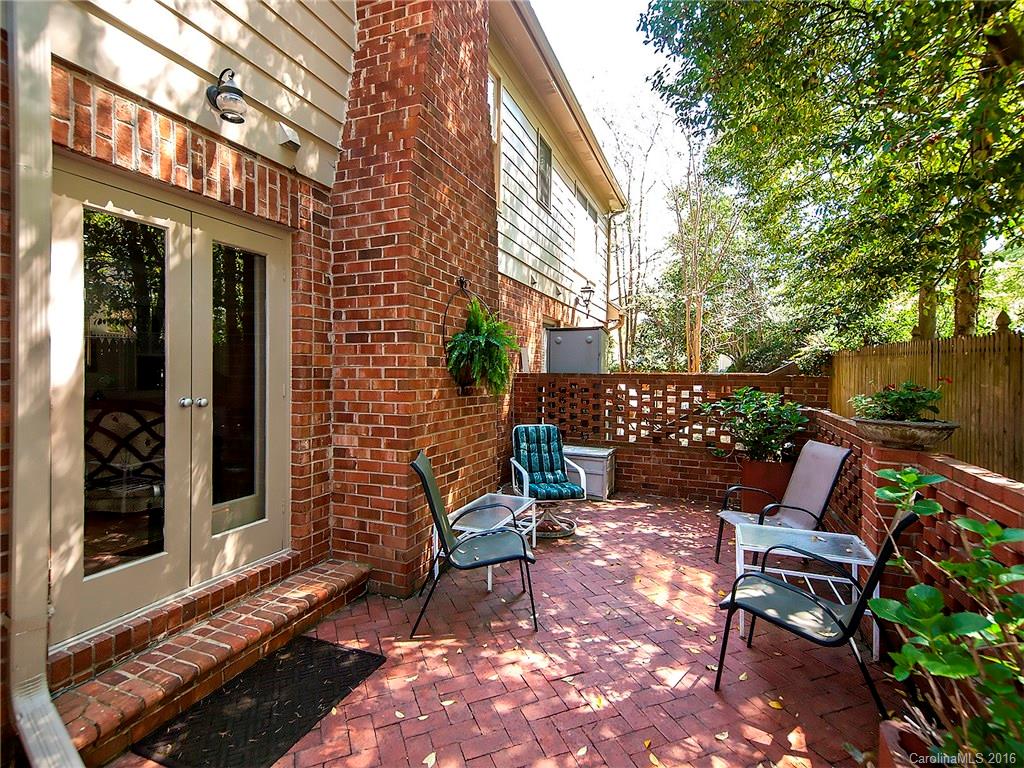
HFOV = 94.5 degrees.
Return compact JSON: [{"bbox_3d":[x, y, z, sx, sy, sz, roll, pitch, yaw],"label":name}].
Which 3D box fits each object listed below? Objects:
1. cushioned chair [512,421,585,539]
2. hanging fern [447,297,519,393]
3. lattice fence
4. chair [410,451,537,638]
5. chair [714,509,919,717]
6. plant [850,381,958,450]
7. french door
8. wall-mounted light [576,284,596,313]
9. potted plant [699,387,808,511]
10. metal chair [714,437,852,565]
[{"bbox_3d":[0.328,0.902,4.534,0.620,0.960,0.700,0,1,-13],"label":"cushioned chair"},{"bbox_3d":[-0.213,-0.262,3.482,0.520,0.700,0.540,1,1,0],"label":"hanging fern"},{"bbox_3d":[1.709,0.319,5.791,3.610,0.880,0.140,1,1,23],"label":"lattice fence"},{"bbox_3d":[-0.228,0.924,2.909,0.740,0.970,0.560,0,1,-7],"label":"chair"},{"bbox_3d":[1.385,0.955,2.143,0.740,0.970,0.560,2,2,43],"label":"chair"},{"bbox_3d":[2.041,0.149,2.485,0.440,0.360,0.440,1,1,23],"label":"plant"},{"bbox_3d":[-1.720,0.080,2.531,0.120,2.050,1.230,1,1,23],"label":"french door"},{"bbox_3d":[1.427,-1.720,9.278,0.360,0.620,0.270,1,1,23],"label":"wall-mounted light"},{"bbox_3d":[2.507,0.703,4.957,1.050,1.380,0.880,1,1,23],"label":"potted plant"},{"bbox_3d":[1.996,0.933,3.508,0.740,0.970,0.560,1,1,-1],"label":"metal chair"}]

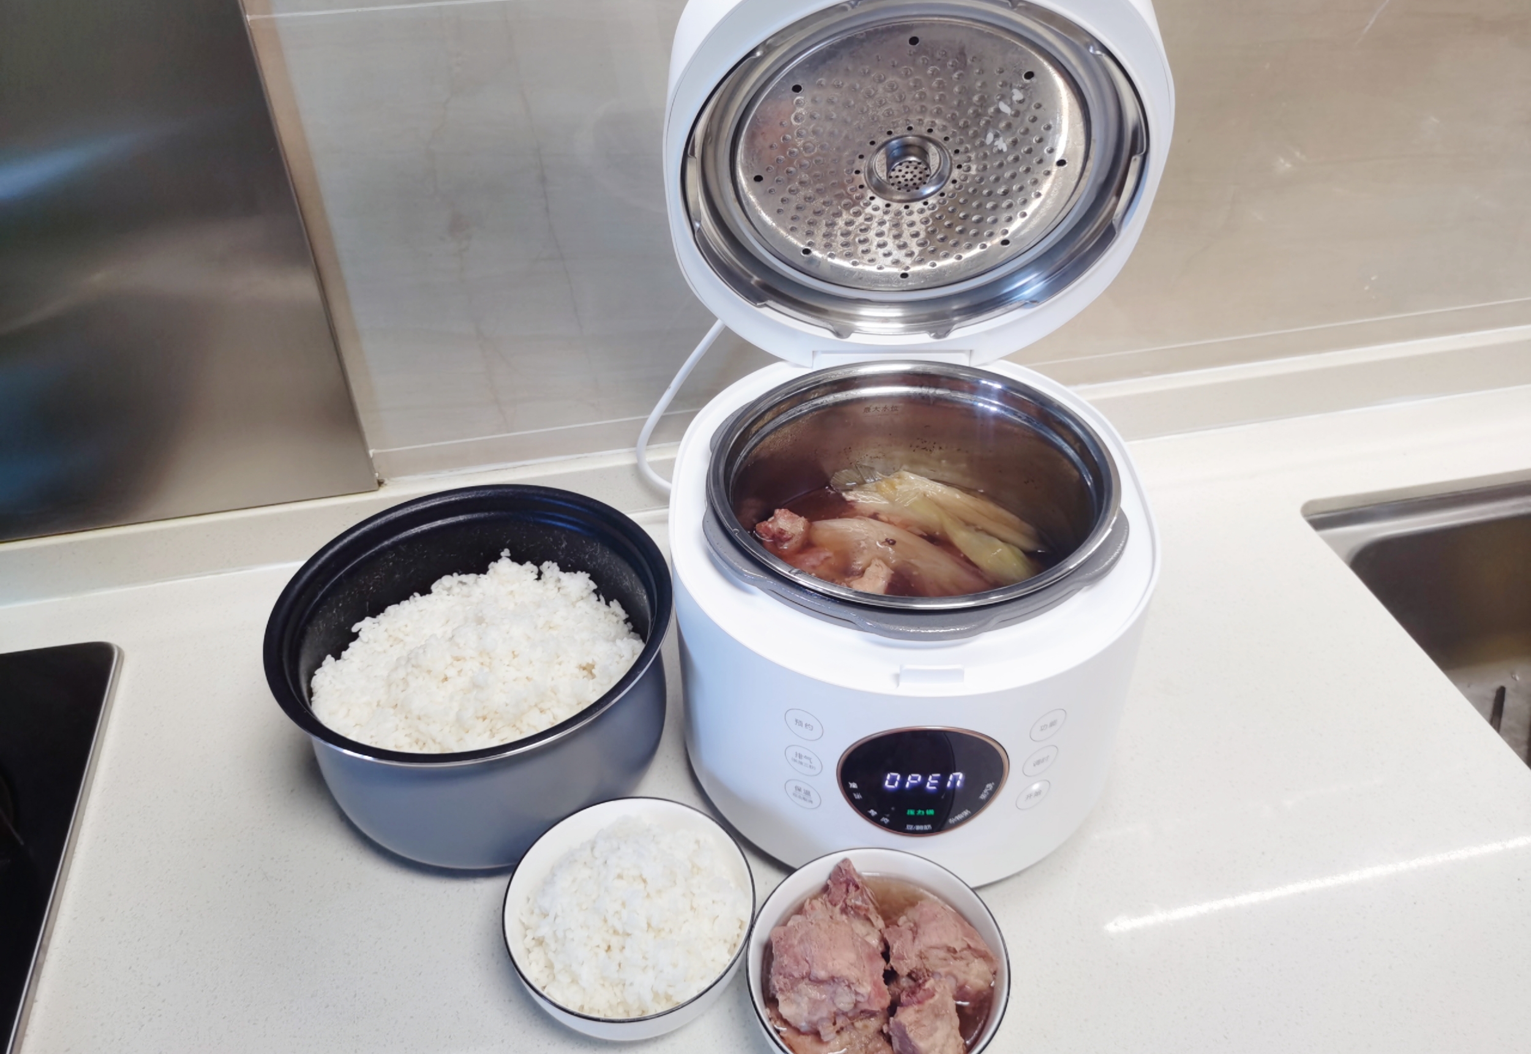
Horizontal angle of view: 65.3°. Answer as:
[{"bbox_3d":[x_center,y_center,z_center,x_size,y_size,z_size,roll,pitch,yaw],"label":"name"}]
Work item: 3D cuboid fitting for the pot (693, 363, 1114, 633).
[{"bbox_3d":[0.080,0.019,0.688,0.225,0.132,0.225,0,40,0],"label":"pot"}]

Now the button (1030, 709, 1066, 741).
[{"bbox_3d":[0.142,0.099,0.599,0.021,0.021,0.003,-18,43,-20],"label":"button"}]

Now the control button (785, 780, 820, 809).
[{"bbox_3d":[0.020,0.142,0.634,0.021,0.021,0.003,18,43,20],"label":"control button"}]

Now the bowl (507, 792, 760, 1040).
[{"bbox_3d":[-0.069,0.213,0.621,0.124,0.063,0.124,0,40,0],"label":"bowl"}]

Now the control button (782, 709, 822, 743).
[{"bbox_3d":[0.020,0.099,0.599,0.021,0.021,0.003,18,43,20],"label":"control button"}]

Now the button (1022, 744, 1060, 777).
[{"bbox_3d":[0.142,0.121,0.617,0.021,0.021,0.003,-18,43,-20],"label":"button"}]

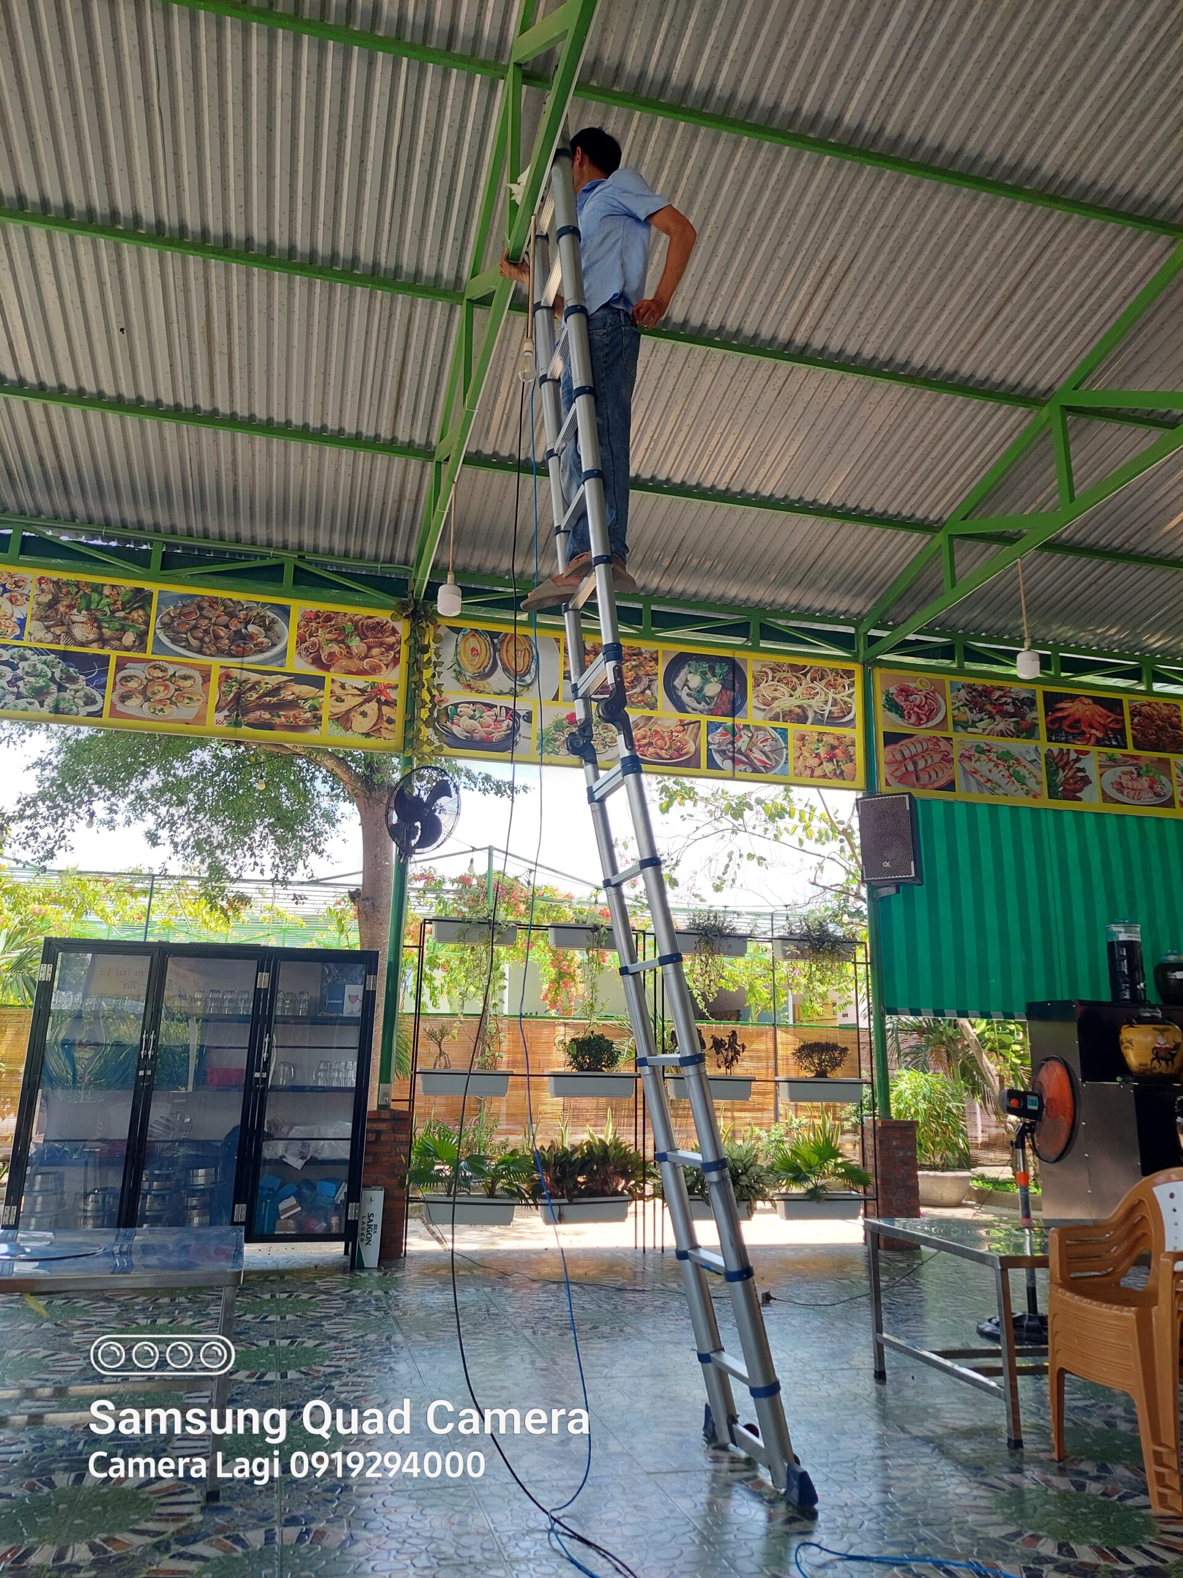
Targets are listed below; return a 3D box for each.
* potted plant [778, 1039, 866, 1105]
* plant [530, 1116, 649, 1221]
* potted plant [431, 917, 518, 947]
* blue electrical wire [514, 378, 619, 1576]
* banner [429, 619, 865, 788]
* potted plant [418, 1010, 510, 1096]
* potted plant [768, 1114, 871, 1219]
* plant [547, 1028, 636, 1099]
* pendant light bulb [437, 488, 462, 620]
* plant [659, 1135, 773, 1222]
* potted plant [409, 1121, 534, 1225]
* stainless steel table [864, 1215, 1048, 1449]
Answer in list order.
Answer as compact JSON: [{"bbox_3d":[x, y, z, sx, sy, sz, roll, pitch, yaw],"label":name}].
[{"bbox_3d":[1.610,1.964,7.634,0.585,0.440,0.260,5,-15,-14],"label":"potted plant"},{"bbox_3d":[-0.006,2.413,6.931,0.742,0.622,0.420,4,-15,-12],"label":"plant"},{"bbox_3d":[-0.772,0.952,7.168,0.560,0.151,0.200,4,-15,-12],"label":"potted plant"},{"bbox_3d":[-0.067,0.153,3.056,0.299,3.341,0.618,4,-15,-12],"label":"blue electrical wire"},{"bbox_3d":[0.454,-0.585,7.793,3.209,0.978,0.050,4,-15,-12],"label":"banner"},{"bbox_3d":[-0.813,1.703,7.063,0.590,0.550,0.220,5,-15,-14],"label":"potted plant"},{"bbox_3d":[1.563,2.575,7.462,0.700,0.650,0.450,5,-15,-14],"label":"potted plant"},{"bbox_3d":[-0.003,1.818,7.247,0.585,0.450,0.280,5,-15,-14],"label":"plant"},{"bbox_3d":[-0.777,-1.319,6.122,0.130,0.769,0.130,4,-15,-12],"label":"pendant light bulb"},{"bbox_3d":[0.821,2.572,7.267,0.750,0.550,0.420,5,-15,-14],"label":"plant"},{"bbox_3d":[-0.762,2.414,6.891,0.780,0.610,0.450,5,-15,-14],"label":"potted plant"},{"bbox_3d":[1.721,1.852,3.833,1.200,0.530,0.800,6,-16,-16],"label":"stainless steel table"}]

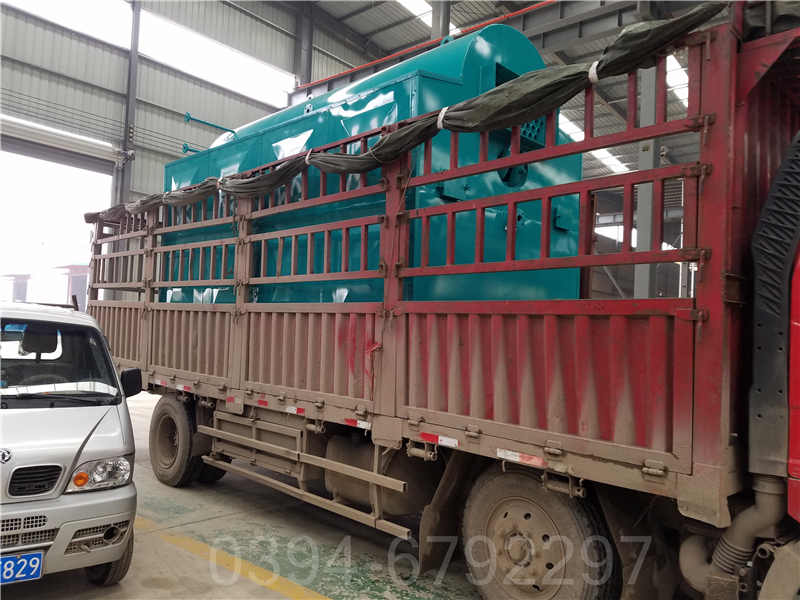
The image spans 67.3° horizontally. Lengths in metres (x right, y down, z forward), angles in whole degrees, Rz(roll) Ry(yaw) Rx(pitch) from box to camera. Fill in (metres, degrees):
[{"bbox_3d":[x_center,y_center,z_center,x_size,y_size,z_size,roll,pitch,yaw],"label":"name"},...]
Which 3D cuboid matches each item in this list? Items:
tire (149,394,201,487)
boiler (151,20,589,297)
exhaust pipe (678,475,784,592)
[{"bbox_3d":[-2.417,1.514,6.563,0.270,1.000,1.000,4,-3,-44],"label":"tire"},{"bbox_3d":[-0.570,-0.708,6.367,2.198,2.994,4.232,4,-3,-44],"label":"boiler"},{"bbox_3d":[1.495,1.040,2.735,0.260,0.540,0.400,4,-3,-44],"label":"exhaust pipe"}]

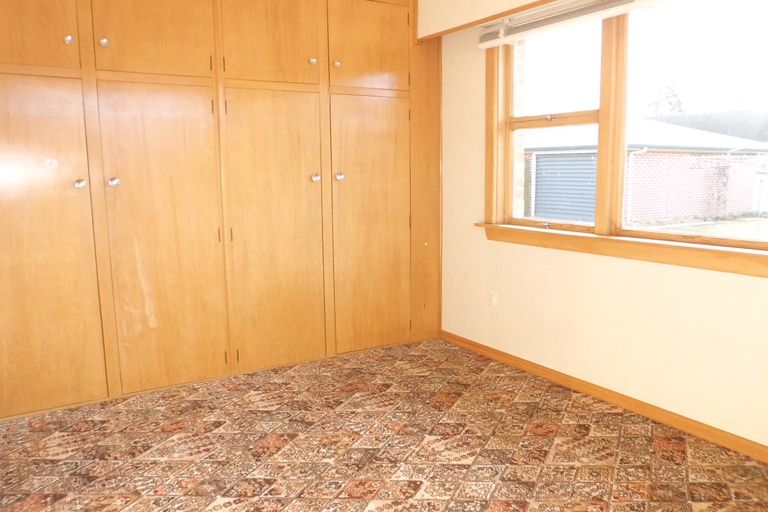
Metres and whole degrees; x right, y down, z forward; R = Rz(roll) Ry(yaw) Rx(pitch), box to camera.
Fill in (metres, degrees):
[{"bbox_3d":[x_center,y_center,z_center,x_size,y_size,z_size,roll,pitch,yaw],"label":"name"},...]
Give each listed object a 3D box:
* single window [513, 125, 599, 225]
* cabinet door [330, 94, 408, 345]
[{"bbox_3d":[0.989,-0.476,3.277,0.070,0.555,0.641,-6,10,-31],"label":"single window"},{"bbox_3d":[-0.080,-0.207,3.900,0.627,1.773,0.045,-6,10,-31],"label":"cabinet door"}]

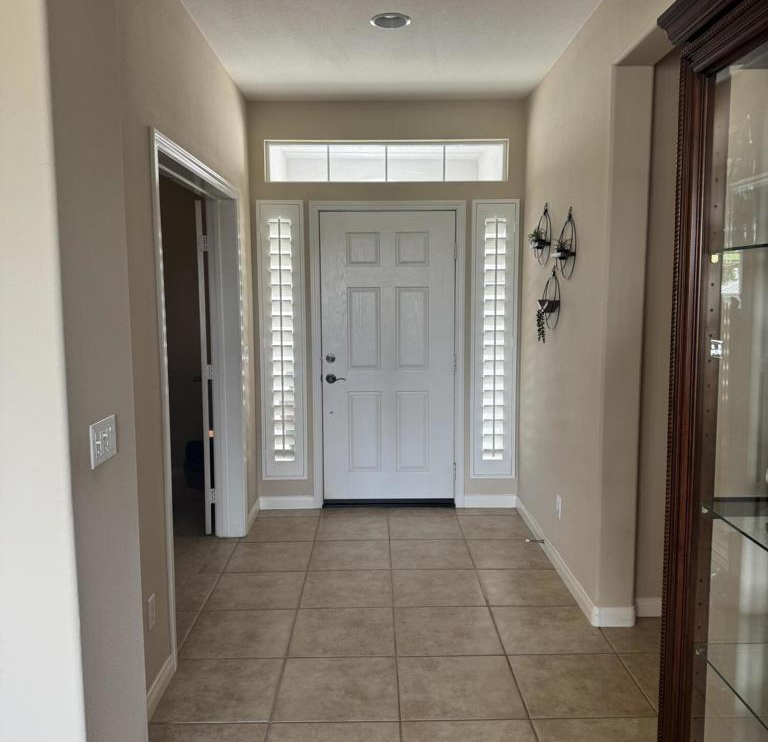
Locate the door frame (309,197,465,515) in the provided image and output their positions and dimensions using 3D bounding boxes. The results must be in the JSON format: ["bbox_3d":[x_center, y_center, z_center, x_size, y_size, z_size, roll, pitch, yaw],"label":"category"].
[{"bbox_3d":[0.029,-0.092,4.882,1.047,2.108,0.110,0,6,-1],"label":"door frame"}]

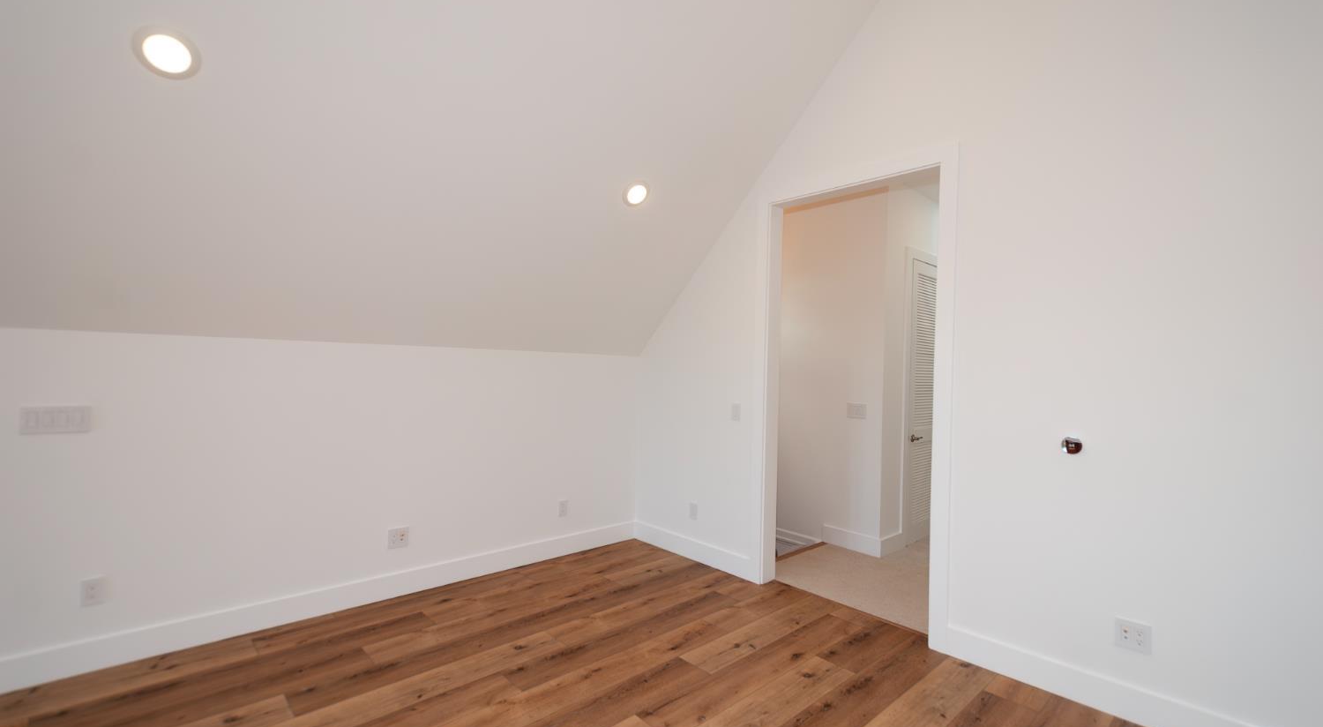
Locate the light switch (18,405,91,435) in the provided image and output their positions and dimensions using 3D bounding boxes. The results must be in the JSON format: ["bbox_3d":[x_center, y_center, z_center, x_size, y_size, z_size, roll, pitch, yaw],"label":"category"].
[{"bbox_3d":[-2.580,0.242,2.354,0.207,0.116,0.010,2,-1,-43],"label":"light switch"}]

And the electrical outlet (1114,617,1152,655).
[{"bbox_3d":[1.958,1.133,2.290,0.010,0.116,0.116,2,-1,-43],"label":"electrical outlet"}]

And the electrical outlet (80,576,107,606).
[{"bbox_3d":[-2.506,1.010,2.435,0.073,0.116,0.010,2,-1,-43],"label":"electrical outlet"}]

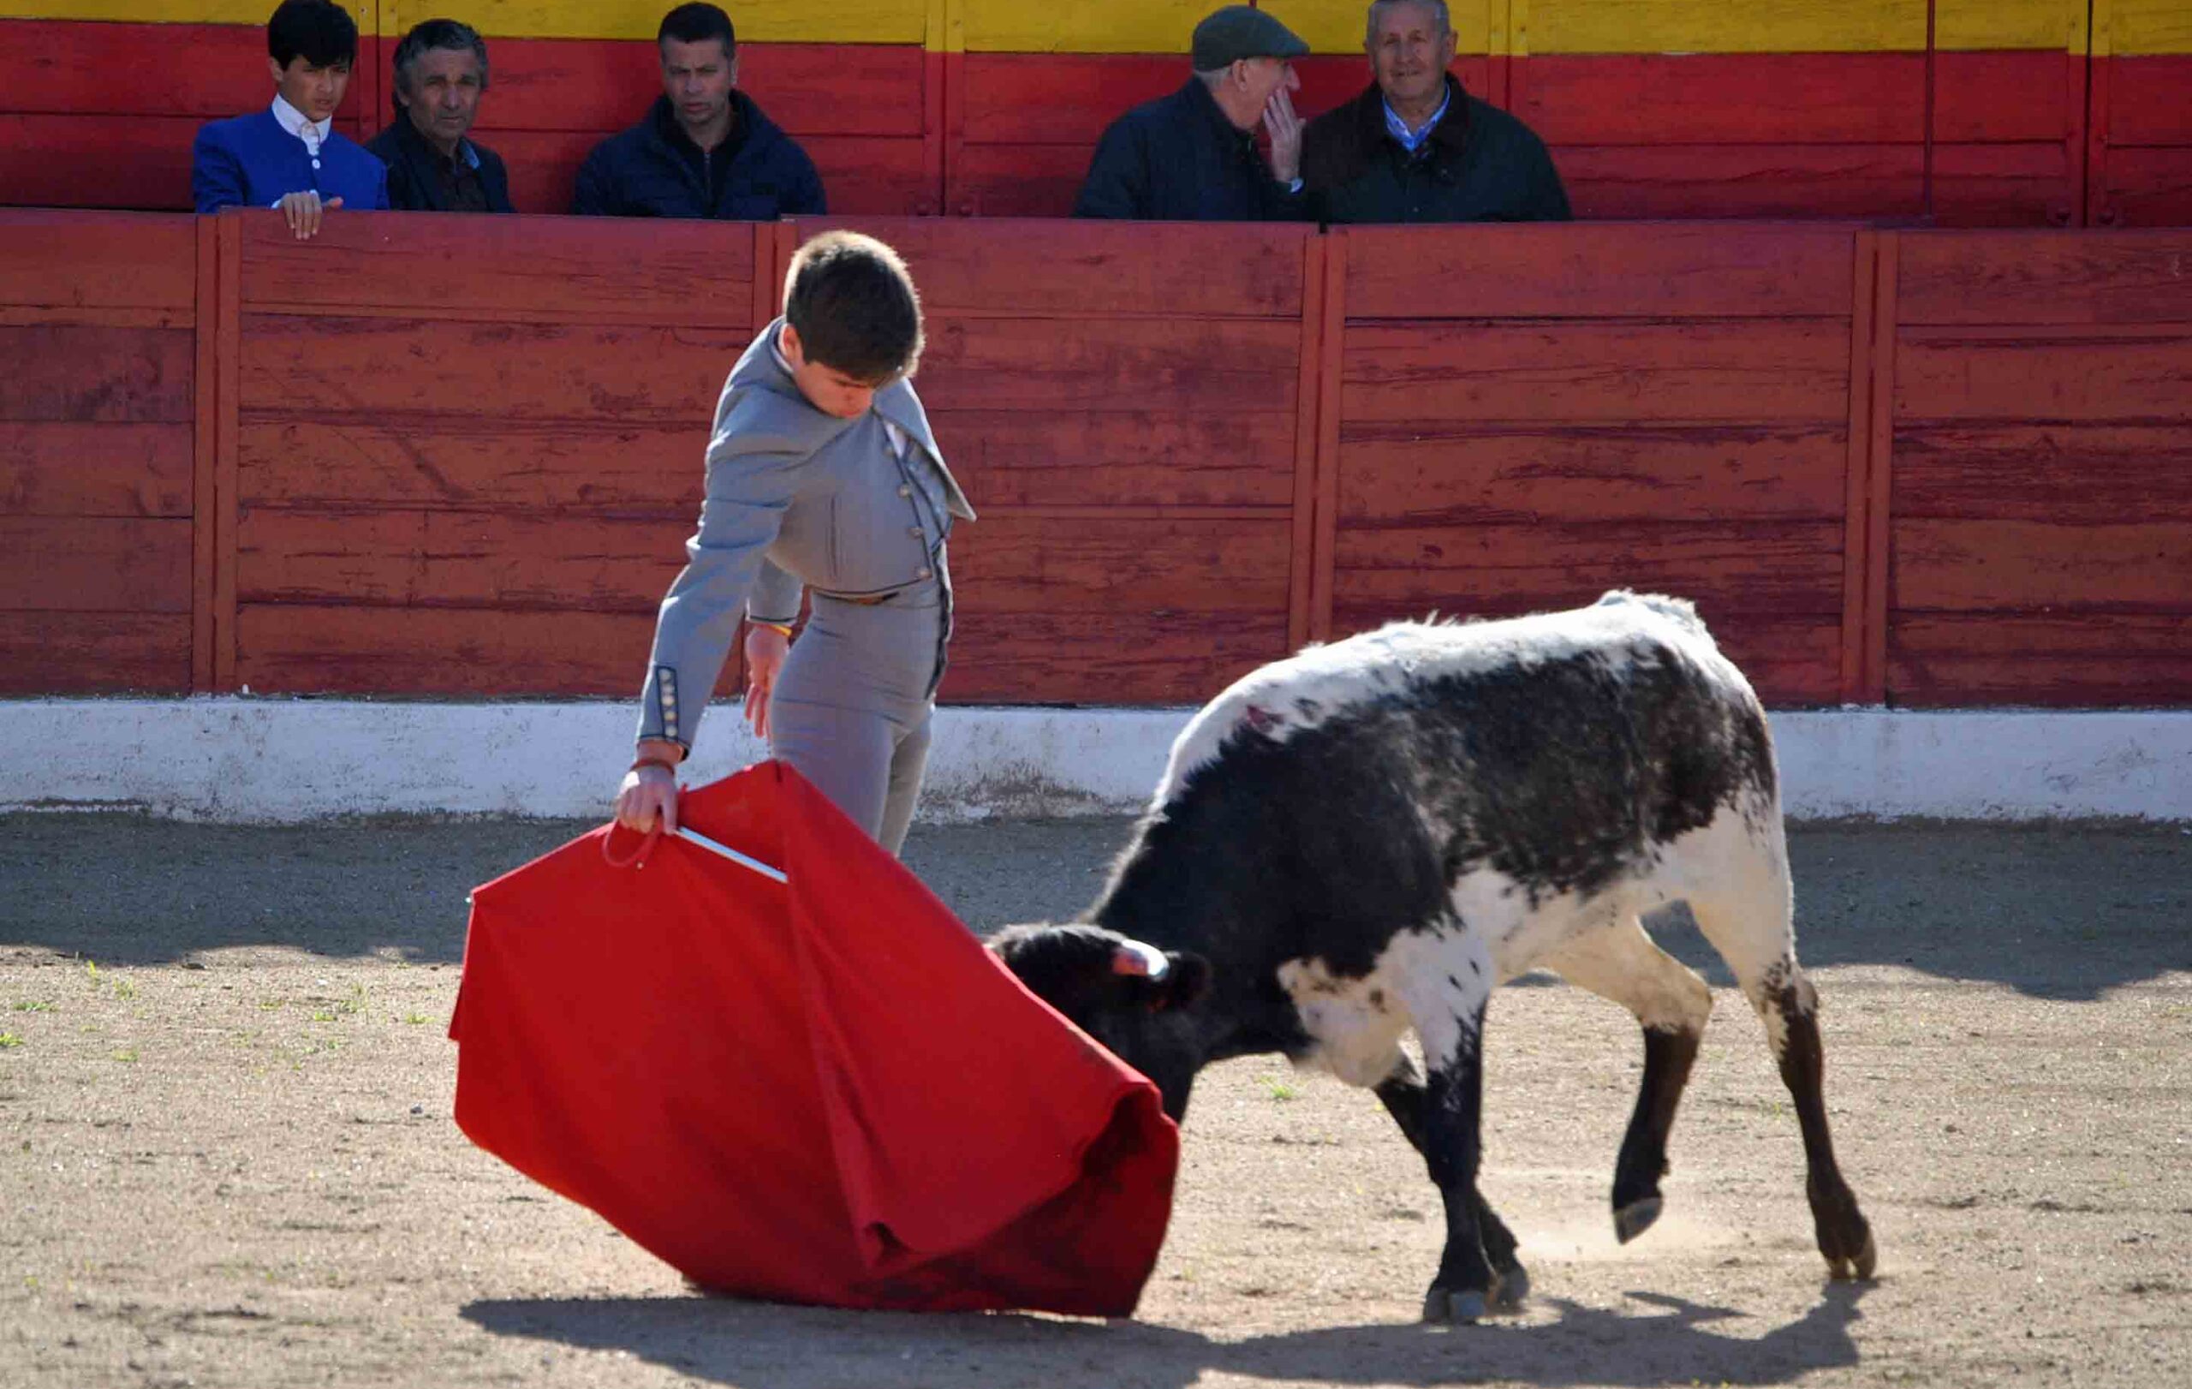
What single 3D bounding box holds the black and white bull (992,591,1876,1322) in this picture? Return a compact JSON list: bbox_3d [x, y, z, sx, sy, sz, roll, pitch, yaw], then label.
[{"bbox_3d":[0.480,0.339,18.050,1.320,0.980,0.500,-2,5,-33],"label":"black and white bull"}]

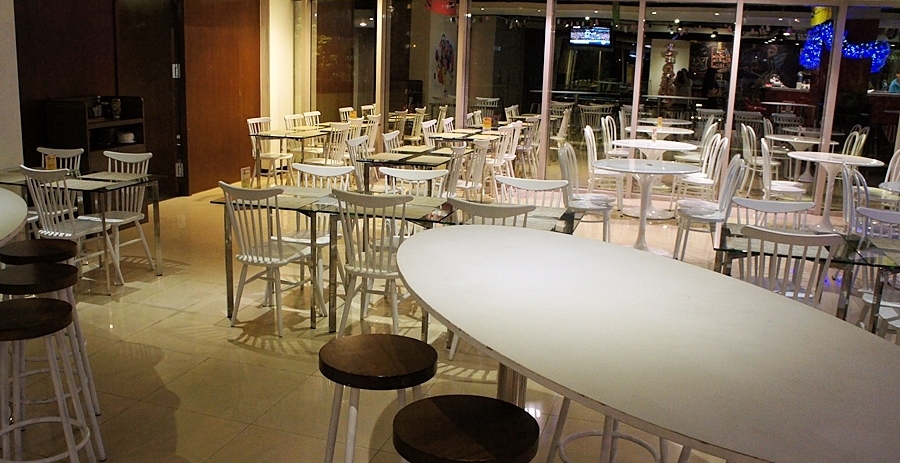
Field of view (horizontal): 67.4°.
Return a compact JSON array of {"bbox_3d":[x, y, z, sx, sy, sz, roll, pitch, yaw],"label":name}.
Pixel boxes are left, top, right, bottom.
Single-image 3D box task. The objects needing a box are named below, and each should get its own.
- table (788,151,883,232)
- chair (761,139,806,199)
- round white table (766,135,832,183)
[{"bbox_3d":[4.052,-0.400,7.141,0.910,0.755,0.910,6,13,16],"label":"table"},{"bbox_3d":[3.587,-0.460,7.164,0.500,0.910,0.430,6,14,16],"label":"chair"},{"bbox_3d":[4.688,-0.847,9.085,0.936,0.778,0.936,6,14,18],"label":"round white table"}]

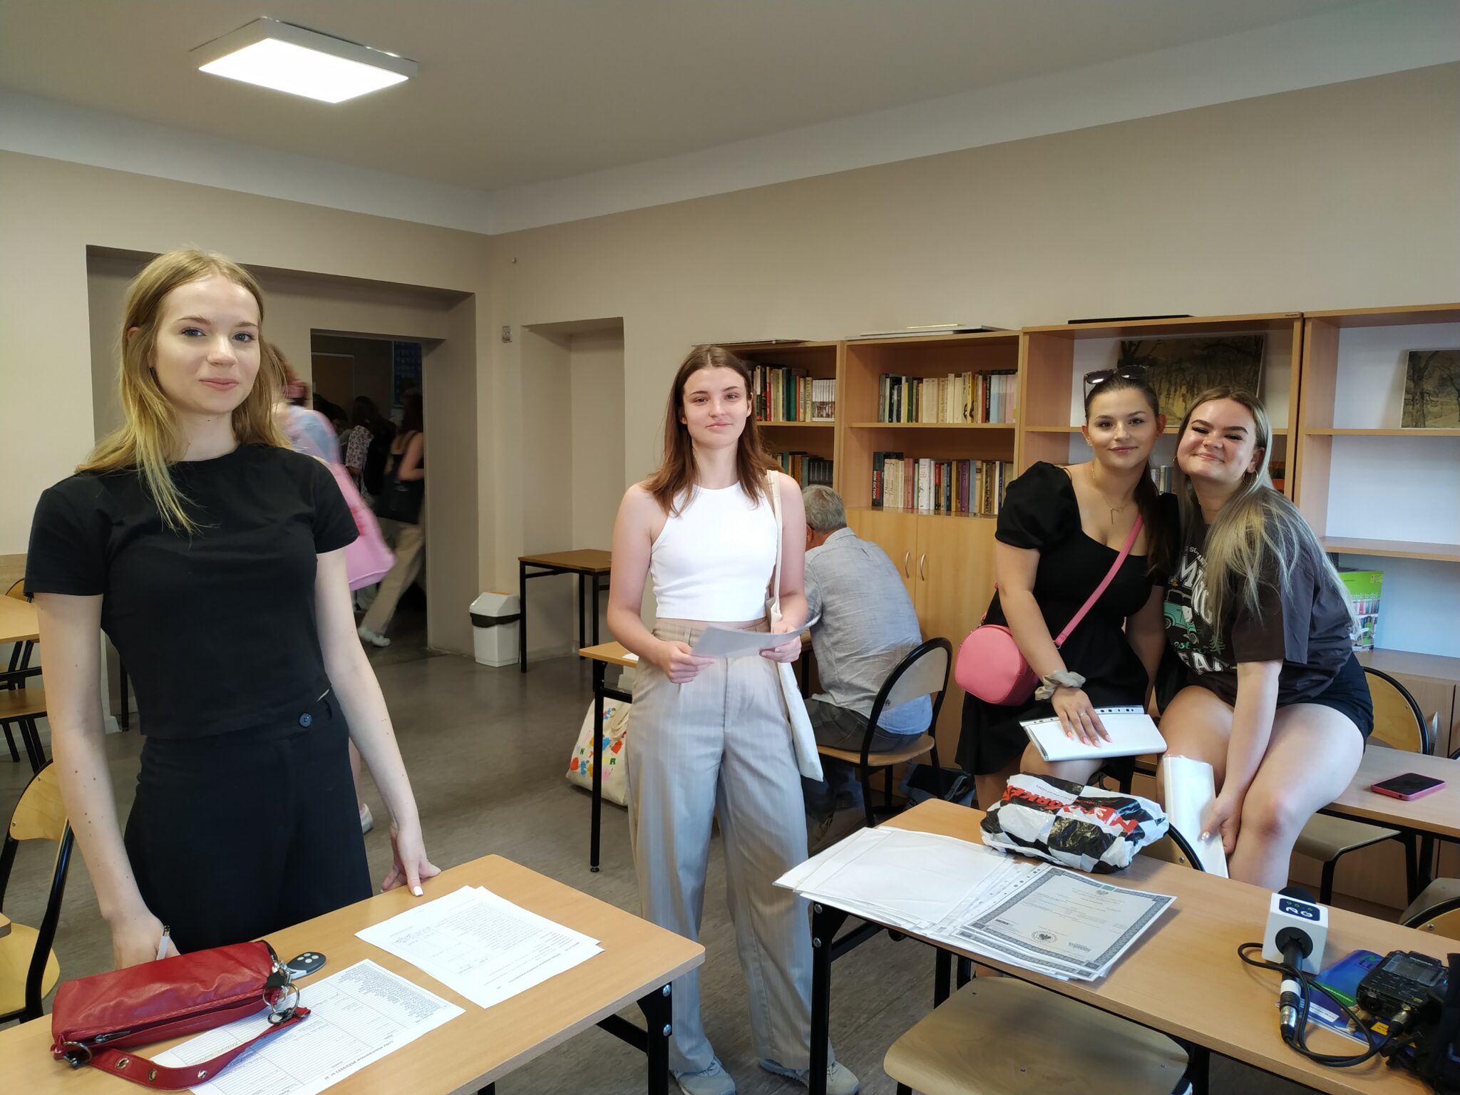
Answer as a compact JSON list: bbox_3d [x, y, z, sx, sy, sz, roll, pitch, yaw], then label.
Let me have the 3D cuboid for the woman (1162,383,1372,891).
[{"bbox_3d":[1.171,0.384,2.279,0.480,1.420,0.580,6,8,42],"label":"woman"}]

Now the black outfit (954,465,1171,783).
[{"bbox_3d":[0.803,0.157,2.420,0.480,0.720,0.390,3,7,20],"label":"black outfit"}]

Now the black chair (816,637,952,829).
[{"bbox_3d":[0.487,0.714,3.560,0.460,0.790,0.410,6,8,44],"label":"black chair"}]

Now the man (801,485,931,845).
[{"bbox_3d":[0.309,0.441,3.714,0.520,1.290,0.780,-5,9,-44],"label":"man"}]

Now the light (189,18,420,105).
[{"bbox_3d":[-1.695,-1.912,4.030,0.605,0.068,0.600,6,9,43],"label":"light"}]

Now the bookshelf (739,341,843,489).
[{"bbox_3d":[0.275,0.028,4.803,0.840,1.900,0.380,6,8,42],"label":"bookshelf"}]

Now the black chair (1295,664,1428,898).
[{"bbox_3d":[1.627,0.776,2.862,0.510,0.840,0.420,-4,8,-36],"label":"black chair"}]

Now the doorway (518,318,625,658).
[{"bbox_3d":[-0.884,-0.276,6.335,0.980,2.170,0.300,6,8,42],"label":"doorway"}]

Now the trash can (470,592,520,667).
[{"bbox_3d":[-1.550,0.524,6.748,0.290,0.480,0.200,6,8,42],"label":"trash can"}]

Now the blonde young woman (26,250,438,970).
[{"bbox_3d":[-0.769,0.423,1.592,0.530,1.740,0.320,-3,7,-30],"label":"blonde young woman"}]

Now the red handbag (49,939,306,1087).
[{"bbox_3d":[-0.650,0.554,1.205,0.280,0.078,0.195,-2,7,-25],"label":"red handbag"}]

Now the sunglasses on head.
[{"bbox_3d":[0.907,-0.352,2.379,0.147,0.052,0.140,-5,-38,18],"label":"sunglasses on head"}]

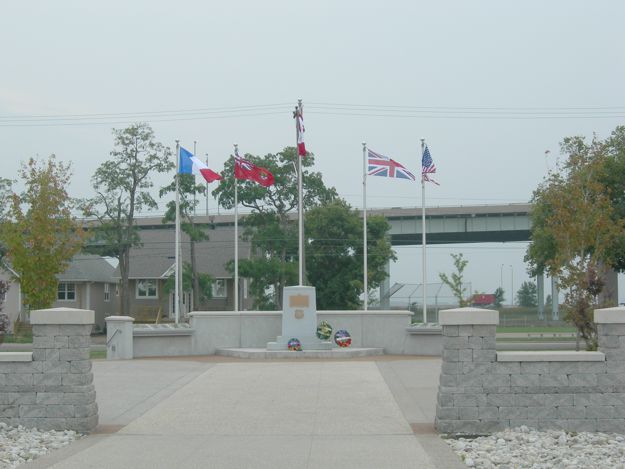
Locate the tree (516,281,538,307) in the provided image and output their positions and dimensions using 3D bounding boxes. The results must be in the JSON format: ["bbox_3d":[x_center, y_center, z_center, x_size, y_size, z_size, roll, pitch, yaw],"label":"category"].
[{"bbox_3d":[46.841,12.854,240.000,4.900,5.800,4.900,0,-3,0],"label":"tree"}]

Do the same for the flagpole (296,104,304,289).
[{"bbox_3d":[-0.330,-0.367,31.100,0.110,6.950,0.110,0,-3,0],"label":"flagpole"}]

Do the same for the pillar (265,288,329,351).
[{"bbox_3d":[-0.327,2.196,28.800,1.690,1.670,1.150,0,-3,1],"label":"pillar"}]

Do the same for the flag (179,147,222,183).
[{"bbox_3d":[-3.081,-1.925,30.300,1.220,0.980,0.250,0,-3,-6],"label":"flag"}]

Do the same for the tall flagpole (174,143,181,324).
[{"bbox_3d":[-3.787,0.084,30.900,0.130,5.600,0.130,0,-3,0],"label":"tall flagpole"}]

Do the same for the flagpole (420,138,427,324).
[{"bbox_3d":[3.085,0.235,30.400,0.100,5.800,0.100,0,-3,0],"label":"flagpole"}]

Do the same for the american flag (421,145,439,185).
[{"bbox_3d":[3.282,-1.964,30.900,0.520,1.120,0.320,0,-3,0],"label":"american flag"}]

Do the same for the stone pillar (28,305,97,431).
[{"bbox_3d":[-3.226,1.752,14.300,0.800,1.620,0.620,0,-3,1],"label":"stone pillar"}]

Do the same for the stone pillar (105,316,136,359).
[{"bbox_3d":[-5.203,2.790,29.700,0.750,1.130,0.720,0,-3,-11],"label":"stone pillar"}]

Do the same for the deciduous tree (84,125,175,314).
[{"bbox_3d":[-8.306,-0.318,50.000,4.100,9.700,3.900,0,-3,0],"label":"deciduous tree"}]

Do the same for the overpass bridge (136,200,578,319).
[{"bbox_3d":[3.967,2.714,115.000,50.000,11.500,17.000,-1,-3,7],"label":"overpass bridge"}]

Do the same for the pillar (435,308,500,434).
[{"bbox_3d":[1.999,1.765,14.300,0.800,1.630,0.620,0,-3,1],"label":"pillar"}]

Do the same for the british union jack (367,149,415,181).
[{"bbox_3d":[2.202,-1.976,31.100,1.340,0.900,0.250,0,-3,-6],"label":"british union jack"}]

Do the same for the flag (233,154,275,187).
[{"bbox_3d":[-1.648,-1.818,31.300,1.160,0.930,0.350,-1,-3,6],"label":"flag"}]

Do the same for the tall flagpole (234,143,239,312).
[{"bbox_3d":[-2.146,0.325,31.100,0.100,5.800,0.100,0,-3,0],"label":"tall flagpole"}]

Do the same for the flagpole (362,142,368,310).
[{"bbox_3d":[1.499,0.311,31.100,0.100,5.800,0.100,0,-3,0],"label":"flagpole"}]

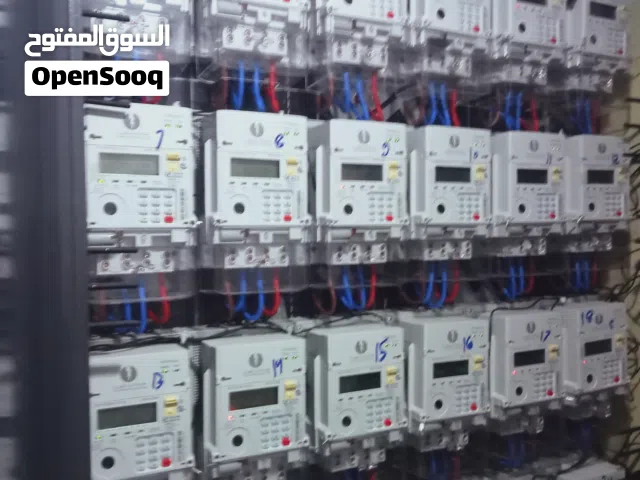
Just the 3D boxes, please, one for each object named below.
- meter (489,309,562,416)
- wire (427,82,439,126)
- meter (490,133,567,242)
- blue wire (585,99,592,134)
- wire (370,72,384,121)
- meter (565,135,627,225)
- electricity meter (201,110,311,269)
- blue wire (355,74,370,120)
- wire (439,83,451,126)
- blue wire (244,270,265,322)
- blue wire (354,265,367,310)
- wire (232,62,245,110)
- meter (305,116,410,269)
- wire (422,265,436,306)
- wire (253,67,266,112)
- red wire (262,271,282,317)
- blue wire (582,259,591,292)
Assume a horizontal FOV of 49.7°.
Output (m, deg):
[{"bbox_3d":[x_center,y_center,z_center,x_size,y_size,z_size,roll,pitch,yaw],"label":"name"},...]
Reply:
[{"bbox_3d":[0.323,0.196,1.110,0.130,0.167,0.064,-1,2,-29],"label":"meter"},{"bbox_3d":[0.180,-0.216,1.102,0.015,0.067,0.018,-2,2,-29],"label":"wire"},{"bbox_3d":[0.324,-0.085,1.100,0.130,0.171,0.064,-1,2,-29],"label":"meter"},{"bbox_3d":[0.446,-0.205,1.148,0.009,0.059,0.011,-1,2,-29],"label":"blue wire"},{"bbox_3d":[0.086,-0.216,1.038,0.015,0.072,0.016,-1,2,-29],"label":"wire"},{"bbox_3d":[0.448,-0.092,1.136,0.122,0.150,0.055,-1,2,-29],"label":"meter"},{"bbox_3d":[-0.087,-0.066,0.940,0.138,0.201,0.064,-2,2,-29],"label":"electricity meter"},{"bbox_3d":[0.063,-0.212,1.025,0.018,0.068,0.016,-1,2,-29],"label":"blue wire"},{"bbox_3d":[0.187,-0.204,1.037,0.015,0.073,0.012,-1,2,-29],"label":"wire"},{"bbox_3d":[-0.082,0.070,0.862,0.018,0.064,0.019,-1,2,-29],"label":"blue wire"},{"bbox_3d":[0.057,0.067,0.967,0.014,0.066,0.012,-1,2,-29],"label":"blue wire"},{"bbox_3d":[-0.109,-0.207,0.925,0.009,0.067,0.016,-1,2,-28],"label":"wire"},{"bbox_3d":[0.055,-0.069,1.020,0.134,0.200,0.065,-1,2,-29],"label":"meter"},{"bbox_3d":[0.174,0.072,1.097,0.017,0.067,0.016,-2,3,-29],"label":"wire"},{"bbox_3d":[-0.082,-0.205,0.940,0.013,0.063,0.016,-1,2,-28],"label":"wire"},{"bbox_3d":[-0.066,0.074,0.956,0.019,0.064,0.022,-1,2,-28],"label":"red wire"},{"bbox_3d":[0.459,0.061,1.189,0.011,0.060,0.012,-1,2,-29],"label":"blue wire"}]

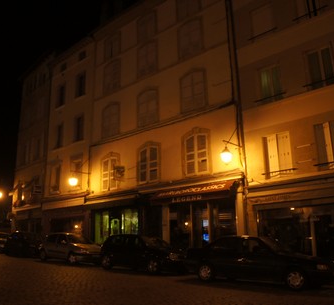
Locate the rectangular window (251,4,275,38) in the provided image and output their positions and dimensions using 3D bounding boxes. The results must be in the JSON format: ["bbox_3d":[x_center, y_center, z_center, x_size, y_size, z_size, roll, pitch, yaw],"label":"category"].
[{"bbox_3d":[4.462,-6.084,16.007,1.115,1.346,0.200,-14,-19,39],"label":"rectangular window"}]

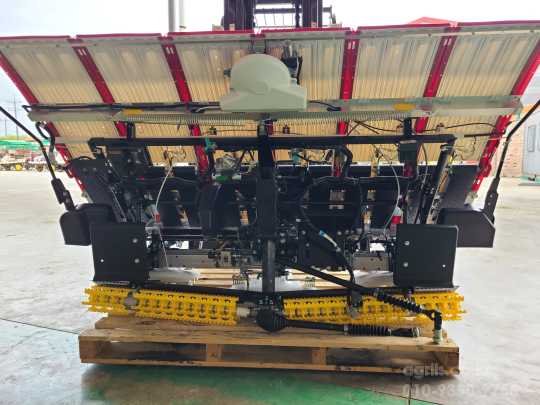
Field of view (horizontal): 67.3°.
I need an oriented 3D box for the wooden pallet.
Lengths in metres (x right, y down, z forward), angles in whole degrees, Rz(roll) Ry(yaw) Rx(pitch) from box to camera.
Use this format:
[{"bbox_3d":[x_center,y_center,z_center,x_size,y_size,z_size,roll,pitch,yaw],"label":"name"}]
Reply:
[{"bbox_3d":[0.015,0.599,2.391,1.672,0.123,1.220,0,7,4],"label":"wooden pallet"}]

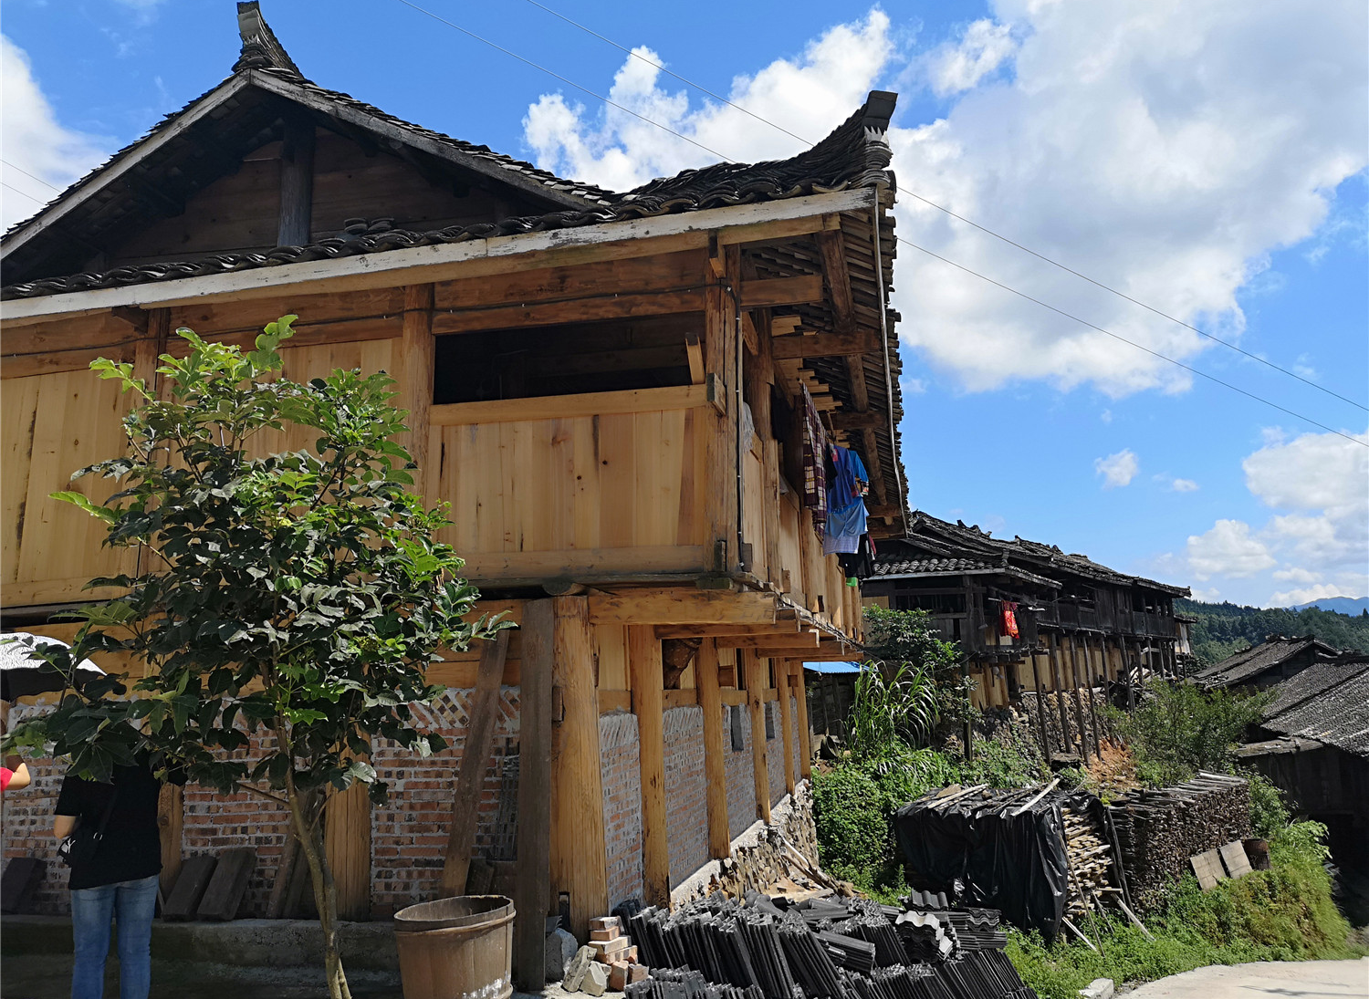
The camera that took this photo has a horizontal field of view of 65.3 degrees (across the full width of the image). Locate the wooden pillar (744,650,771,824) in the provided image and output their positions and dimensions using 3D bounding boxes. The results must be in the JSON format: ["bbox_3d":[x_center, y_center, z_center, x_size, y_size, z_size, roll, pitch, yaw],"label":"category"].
[{"bbox_3d":[0.937,2.985,13.484,0.180,2.150,0.180,-4,-11,11],"label":"wooden pillar"}]

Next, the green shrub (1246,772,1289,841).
[{"bbox_3d":[10.635,5.596,19.500,0.800,1.200,0.800,-4,-11,11],"label":"green shrub"}]

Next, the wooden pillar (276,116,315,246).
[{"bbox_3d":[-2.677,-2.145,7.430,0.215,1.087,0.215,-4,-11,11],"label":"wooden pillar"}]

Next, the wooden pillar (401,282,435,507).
[{"bbox_3d":[-1.398,-0.357,5.621,0.165,1.670,0.165,-4,-11,11],"label":"wooden pillar"}]

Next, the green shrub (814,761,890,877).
[{"bbox_3d":[2.734,5.250,17.500,1.250,1.850,1.200,-4,-11,11],"label":"green shrub"}]

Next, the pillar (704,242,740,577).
[{"bbox_3d":[0.186,-0.475,5.303,0.175,1.730,0.175,-4,-11,11],"label":"pillar"}]

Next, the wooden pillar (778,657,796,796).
[{"bbox_3d":[1.600,3.509,16.570,0.155,2.110,0.155,-4,-11,11],"label":"wooden pillar"}]

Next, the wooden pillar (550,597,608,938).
[{"bbox_3d":[-0.637,1.540,6.242,0.310,1.970,0.310,-4,-11,11],"label":"wooden pillar"}]

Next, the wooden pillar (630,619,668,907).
[{"bbox_3d":[-0.237,1.968,8.030,0.205,2.085,0.205,-4,-11,11],"label":"wooden pillar"}]

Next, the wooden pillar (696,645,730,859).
[{"bbox_3d":[0.301,2.437,10.541,0.205,2.130,0.205,-4,-11,11],"label":"wooden pillar"}]

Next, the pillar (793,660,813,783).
[{"bbox_3d":[2.120,3.940,18.978,0.170,2.080,0.170,-4,-11,11],"label":"pillar"}]

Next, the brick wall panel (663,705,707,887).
[{"bbox_3d":[-0.042,2.491,9.210,0.170,1.430,2.300,-4,-11,11],"label":"brick wall panel"}]

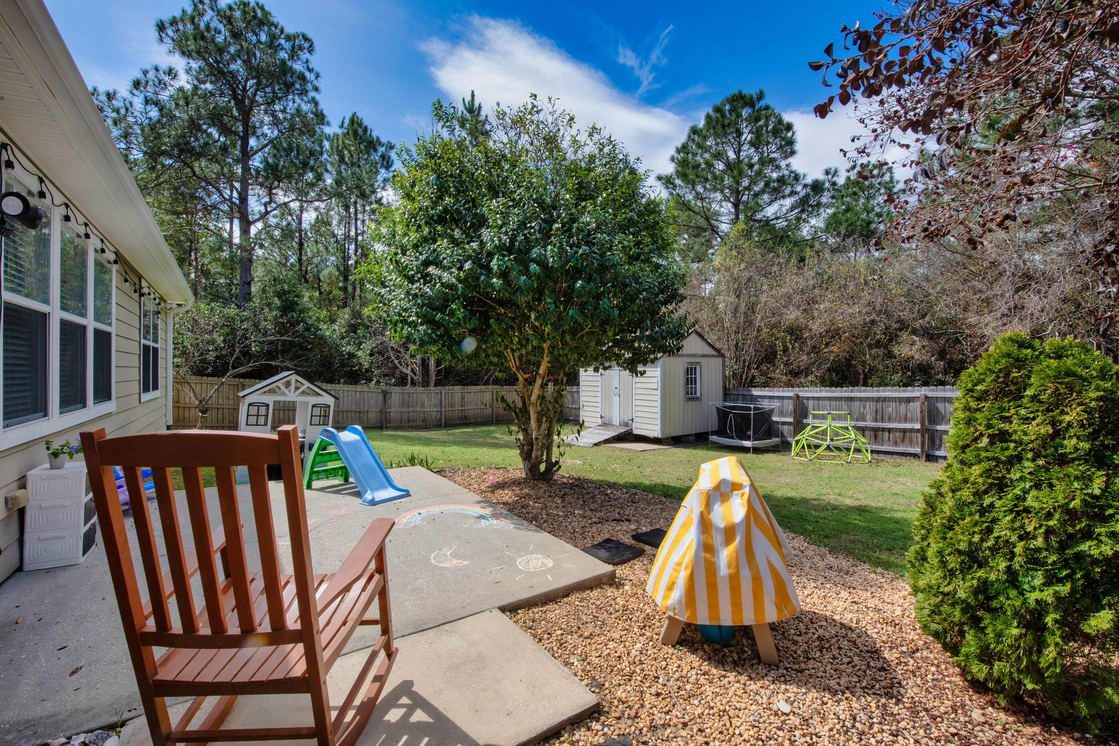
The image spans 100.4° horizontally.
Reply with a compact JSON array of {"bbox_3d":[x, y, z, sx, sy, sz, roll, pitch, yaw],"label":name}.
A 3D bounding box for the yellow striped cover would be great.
[{"bbox_3d":[0.865,0.830,2.480,0.740,0.710,0.700,0,0,19],"label":"yellow striped cover"}]

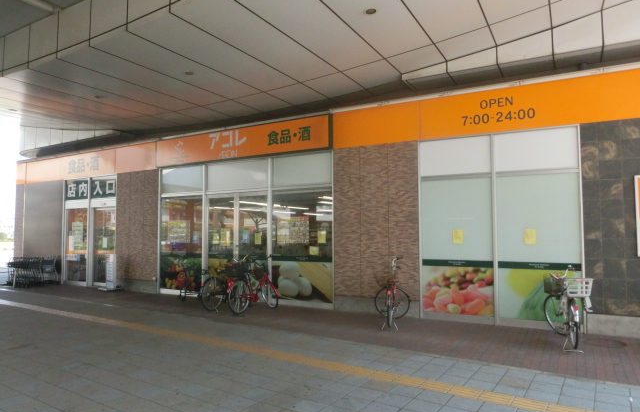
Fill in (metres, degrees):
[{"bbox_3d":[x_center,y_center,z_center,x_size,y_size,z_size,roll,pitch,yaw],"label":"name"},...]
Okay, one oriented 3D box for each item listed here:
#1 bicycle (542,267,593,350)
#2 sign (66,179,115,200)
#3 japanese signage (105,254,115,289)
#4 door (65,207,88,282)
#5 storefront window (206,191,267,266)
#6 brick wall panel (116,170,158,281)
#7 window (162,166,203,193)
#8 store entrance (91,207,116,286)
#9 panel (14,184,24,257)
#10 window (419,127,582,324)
[{"bbox_3d":[3.664,1.477,6.569,0.620,1.090,1.580,-1,-3,19],"label":"bicycle"},{"bbox_3d":[-6.759,-0.528,13.063,2.420,0.620,0.100,-2,-3,29],"label":"sign"},{"bbox_3d":[-5.709,1.795,12.088,0.330,0.930,0.150,-2,-3,29],"label":"japanese signage"},{"bbox_3d":[-7.646,1.267,13.997,1.220,2.390,0.100,-2,-4,30],"label":"door"},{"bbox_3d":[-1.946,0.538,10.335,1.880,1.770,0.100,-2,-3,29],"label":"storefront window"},{"bbox_3d":[-5.146,0.566,12.641,1.790,3.070,0.150,-2,-4,30],"label":"brick wall panel"},{"bbox_3d":[-3.648,-0.665,11.825,1.560,0.760,0.100,-2,-4,30],"label":"window"},{"bbox_3d":[-6.485,1.219,13.350,1.280,2.420,0.120,-2,-4,30],"label":"store entrance"},{"bbox_3d":[-10.537,0.798,15.696,0.550,3.130,0.150,-2,-4,30],"label":"panel"},{"bbox_3d":[3.124,0.394,7.926,2.710,3.410,0.120,-2,-4,30],"label":"window"}]

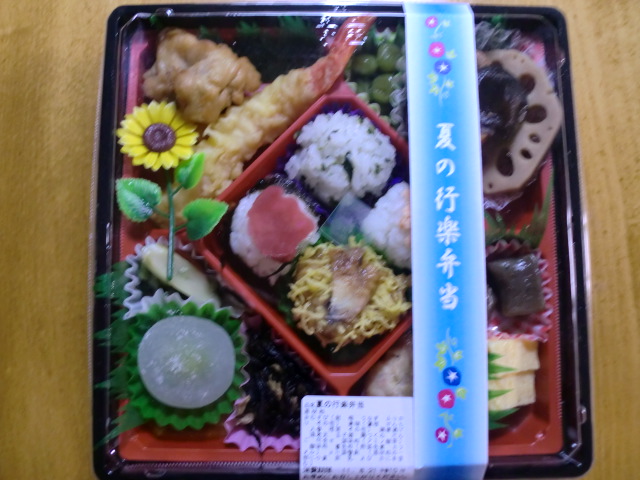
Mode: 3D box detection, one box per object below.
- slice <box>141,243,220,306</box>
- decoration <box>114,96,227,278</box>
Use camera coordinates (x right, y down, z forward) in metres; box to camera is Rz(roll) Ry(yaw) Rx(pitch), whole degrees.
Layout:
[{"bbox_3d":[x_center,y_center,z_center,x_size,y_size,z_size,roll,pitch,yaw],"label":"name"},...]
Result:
[{"bbox_3d":[-0.069,0.018,0.324,0.050,0.010,0.017,43,85,5],"label":"slice"},{"bbox_3d":[-0.073,-0.024,0.319,0.055,0.018,0.088,-2,83,0],"label":"decoration"}]

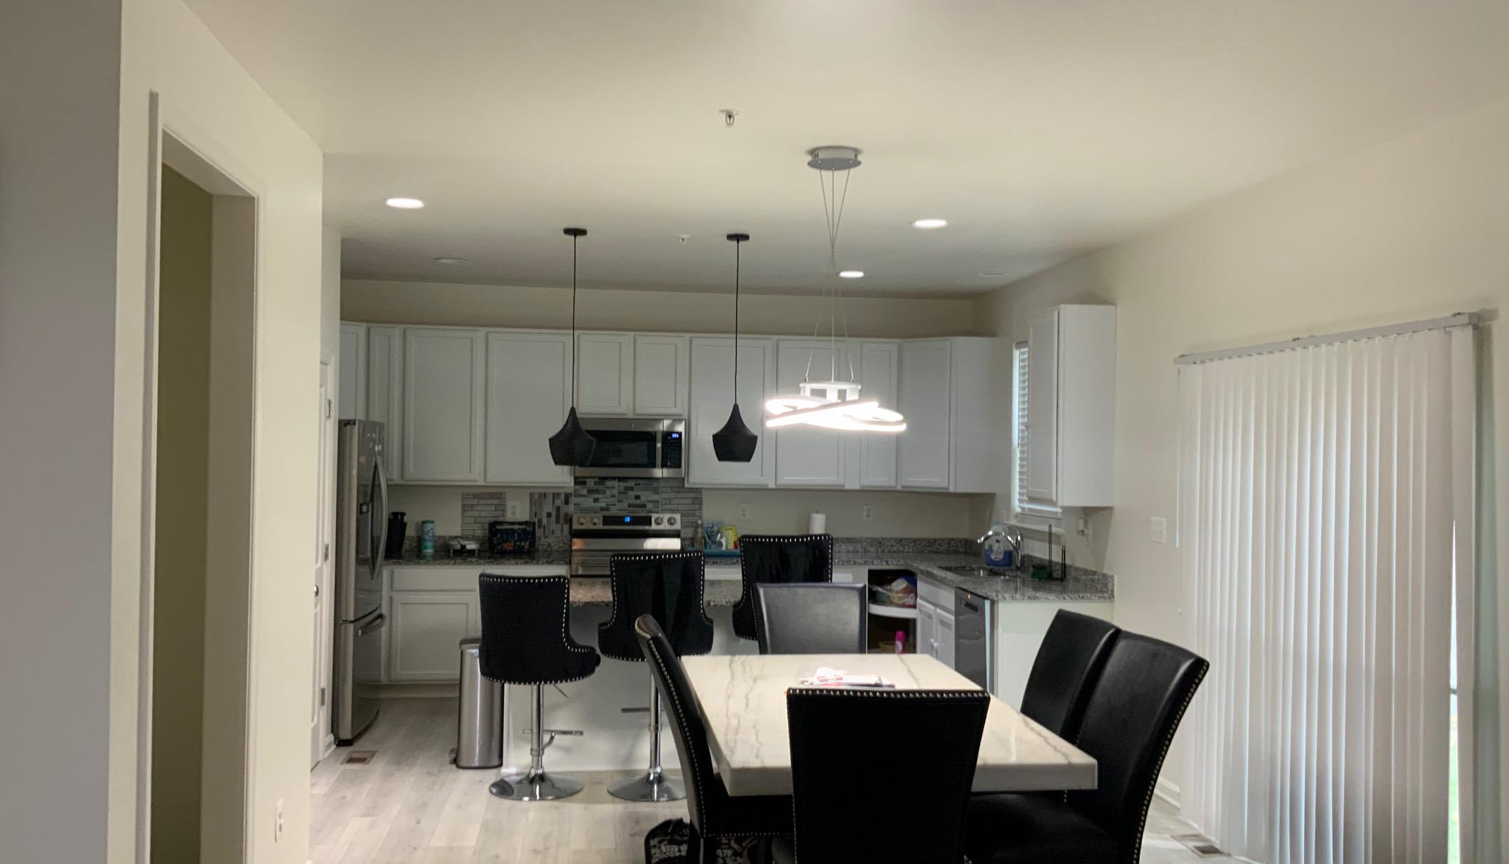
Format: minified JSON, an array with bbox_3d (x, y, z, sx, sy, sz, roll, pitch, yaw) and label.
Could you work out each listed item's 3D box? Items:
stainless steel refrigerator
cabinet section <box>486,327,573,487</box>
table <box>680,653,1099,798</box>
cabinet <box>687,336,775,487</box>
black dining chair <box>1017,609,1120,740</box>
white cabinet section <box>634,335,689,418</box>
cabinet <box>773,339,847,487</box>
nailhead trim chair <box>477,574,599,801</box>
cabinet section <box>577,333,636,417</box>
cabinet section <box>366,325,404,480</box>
[{"bbox_3d":[-2.591,0.831,7.414,0.770,1.790,0.910,1,-1,-8],"label":"stainless steel refrigerator"},{"bbox_3d":[-1.543,-0.165,8.688,0.585,1.066,0.325,1,0,-8],"label":"cabinet section"},{"bbox_3d":[0.348,1.371,4.706,1.115,0.760,1.950,1,-1,-8],"label":"table"},{"bbox_3d":[-0.185,-0.138,8.898,0.610,1.066,0.330,1,-1,-7],"label":"cabinet"},{"bbox_3d":[0.928,1.234,4.769,0.680,1.055,0.510,1,-1,-8],"label":"black dining chair"},{"bbox_3d":[-0.653,-0.383,8.815,0.392,0.600,0.325,1,0,-8],"label":"white cabinet section"},{"bbox_3d":[0.376,-0.130,8.971,0.521,1.066,0.330,1,-1,-7],"label":"cabinet"},{"bbox_3d":[-1.040,1.201,6.133,0.540,1.050,0.520,1,-1,11],"label":"nailhead trim chair"},{"bbox_3d":[-1.036,-0.390,8.760,0.391,0.600,0.325,1,0,-8],"label":"cabinet section"},{"bbox_3d":[-2.481,-0.181,8.554,0.240,1.066,0.325,1,0,-8],"label":"cabinet section"}]

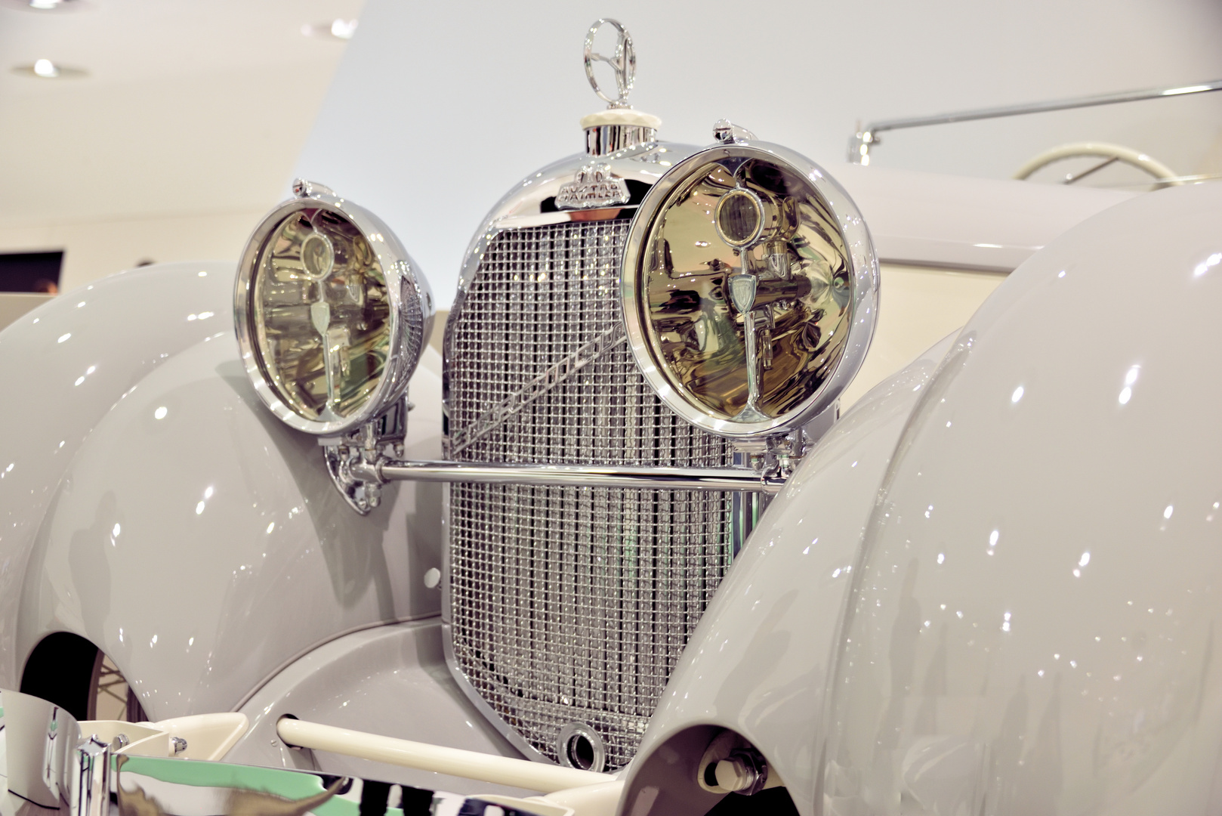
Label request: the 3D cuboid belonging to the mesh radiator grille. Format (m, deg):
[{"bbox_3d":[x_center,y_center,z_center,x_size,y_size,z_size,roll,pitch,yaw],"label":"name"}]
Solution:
[{"bbox_3d":[-0.031,0.097,1.828,0.424,0.613,0.059,1,2,39],"label":"mesh radiator grille"}]

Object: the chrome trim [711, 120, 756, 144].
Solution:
[{"bbox_3d":[0.117,-0.260,1.538,0.020,0.024,0.059,0,6,39],"label":"chrome trim"}]

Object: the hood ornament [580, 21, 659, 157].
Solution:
[{"bbox_3d":[0.010,-0.369,1.877,0.093,0.159,0.093,1,3,44],"label":"hood ornament"}]

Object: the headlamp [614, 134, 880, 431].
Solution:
[{"bbox_3d":[0.170,-0.118,1.606,0.284,0.284,0.186,0,6,39],"label":"headlamp"}]

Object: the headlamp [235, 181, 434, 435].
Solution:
[{"bbox_3d":[-0.296,-0.127,1.973,0.284,0.300,0.186,0,6,39],"label":"headlamp"}]

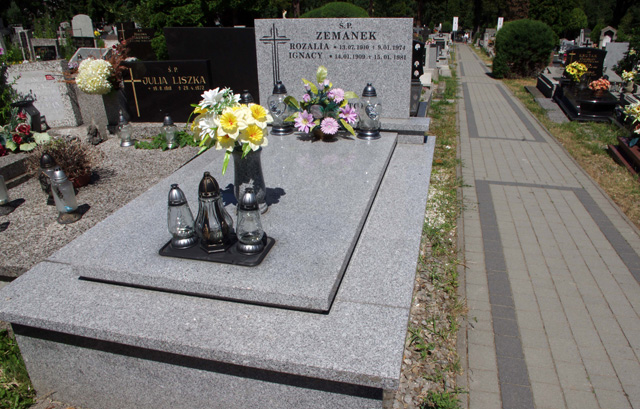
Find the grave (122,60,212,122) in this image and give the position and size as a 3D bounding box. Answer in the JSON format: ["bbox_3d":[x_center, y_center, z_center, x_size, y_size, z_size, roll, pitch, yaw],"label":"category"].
[{"bbox_3d":[-1.155,-0.856,3.684,0.710,0.480,0.075,5,21,14],"label":"grave"}]

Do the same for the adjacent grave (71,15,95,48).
[{"bbox_3d":[-5.748,-4.144,11.652,0.620,0.930,0.150,5,21,14],"label":"adjacent grave"}]

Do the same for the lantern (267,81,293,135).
[{"bbox_3d":[-0.259,-0.634,3.166,0.150,0.340,0.150,-1,24,1],"label":"lantern"}]

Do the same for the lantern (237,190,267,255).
[{"bbox_3d":[-0.296,0.062,1.994,0.119,0.267,0.119,5,21,14],"label":"lantern"}]

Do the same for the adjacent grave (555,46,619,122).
[{"bbox_3d":[4.882,-2.283,8.881,0.740,1.020,2.000,4,24,14],"label":"adjacent grave"}]

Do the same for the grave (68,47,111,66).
[{"bbox_3d":[-5.247,-3.321,10.866,0.780,0.480,0.700,5,21,14],"label":"grave"}]

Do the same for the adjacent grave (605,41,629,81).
[{"bbox_3d":[5.740,-2.763,9.328,0.450,0.760,0.140,5,21,14],"label":"adjacent grave"}]

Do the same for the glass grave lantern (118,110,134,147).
[{"bbox_3d":[-1.478,-0.586,3.643,0.118,0.256,0.118,5,21,14],"label":"glass grave lantern"}]

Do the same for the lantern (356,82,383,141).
[{"bbox_3d":[0.313,-0.585,3.021,0.150,0.335,0.150,5,25,14],"label":"lantern"}]

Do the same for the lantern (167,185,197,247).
[{"bbox_3d":[-0.532,0.043,1.809,0.104,0.254,0.104,5,25,14],"label":"lantern"}]

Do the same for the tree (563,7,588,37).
[{"bbox_3d":[14.981,-10.338,28.000,1.500,2.400,1.500,4,24,14],"label":"tree"}]

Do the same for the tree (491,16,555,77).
[{"bbox_3d":[5.915,-4.552,13.900,1.750,1.750,1.700,4,24,14],"label":"tree"}]

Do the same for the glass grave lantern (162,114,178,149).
[{"bbox_3d":[-1.122,-0.556,3.564,0.115,0.247,0.115,5,21,14],"label":"glass grave lantern"}]

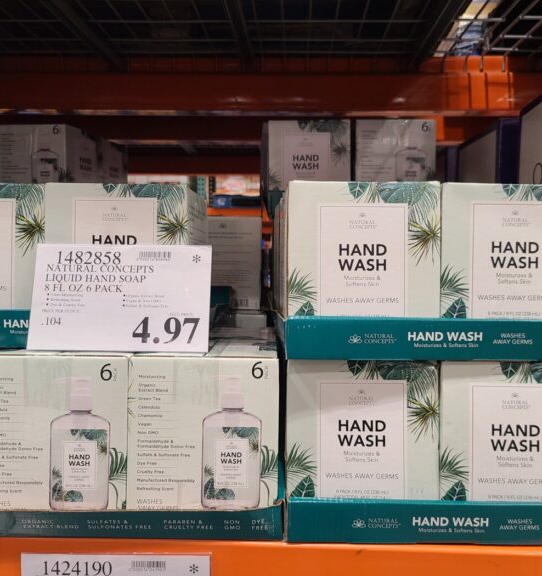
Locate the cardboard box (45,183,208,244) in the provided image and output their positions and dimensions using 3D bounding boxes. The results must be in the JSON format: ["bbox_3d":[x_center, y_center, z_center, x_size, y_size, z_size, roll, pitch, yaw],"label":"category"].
[{"bbox_3d":[-0.157,-0.021,0.663,0.146,0.172,0.146,1,1,1],"label":"cardboard box"}]

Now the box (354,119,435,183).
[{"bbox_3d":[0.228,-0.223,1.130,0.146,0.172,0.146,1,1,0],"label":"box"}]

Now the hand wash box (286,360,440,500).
[{"bbox_3d":[0.088,0.154,0.632,0.146,0.172,0.146,1,1,0],"label":"hand wash box"}]

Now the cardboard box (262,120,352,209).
[{"bbox_3d":[0.066,-0.213,1.097,0.146,0.172,0.146,1,1,-2],"label":"cardboard box"}]

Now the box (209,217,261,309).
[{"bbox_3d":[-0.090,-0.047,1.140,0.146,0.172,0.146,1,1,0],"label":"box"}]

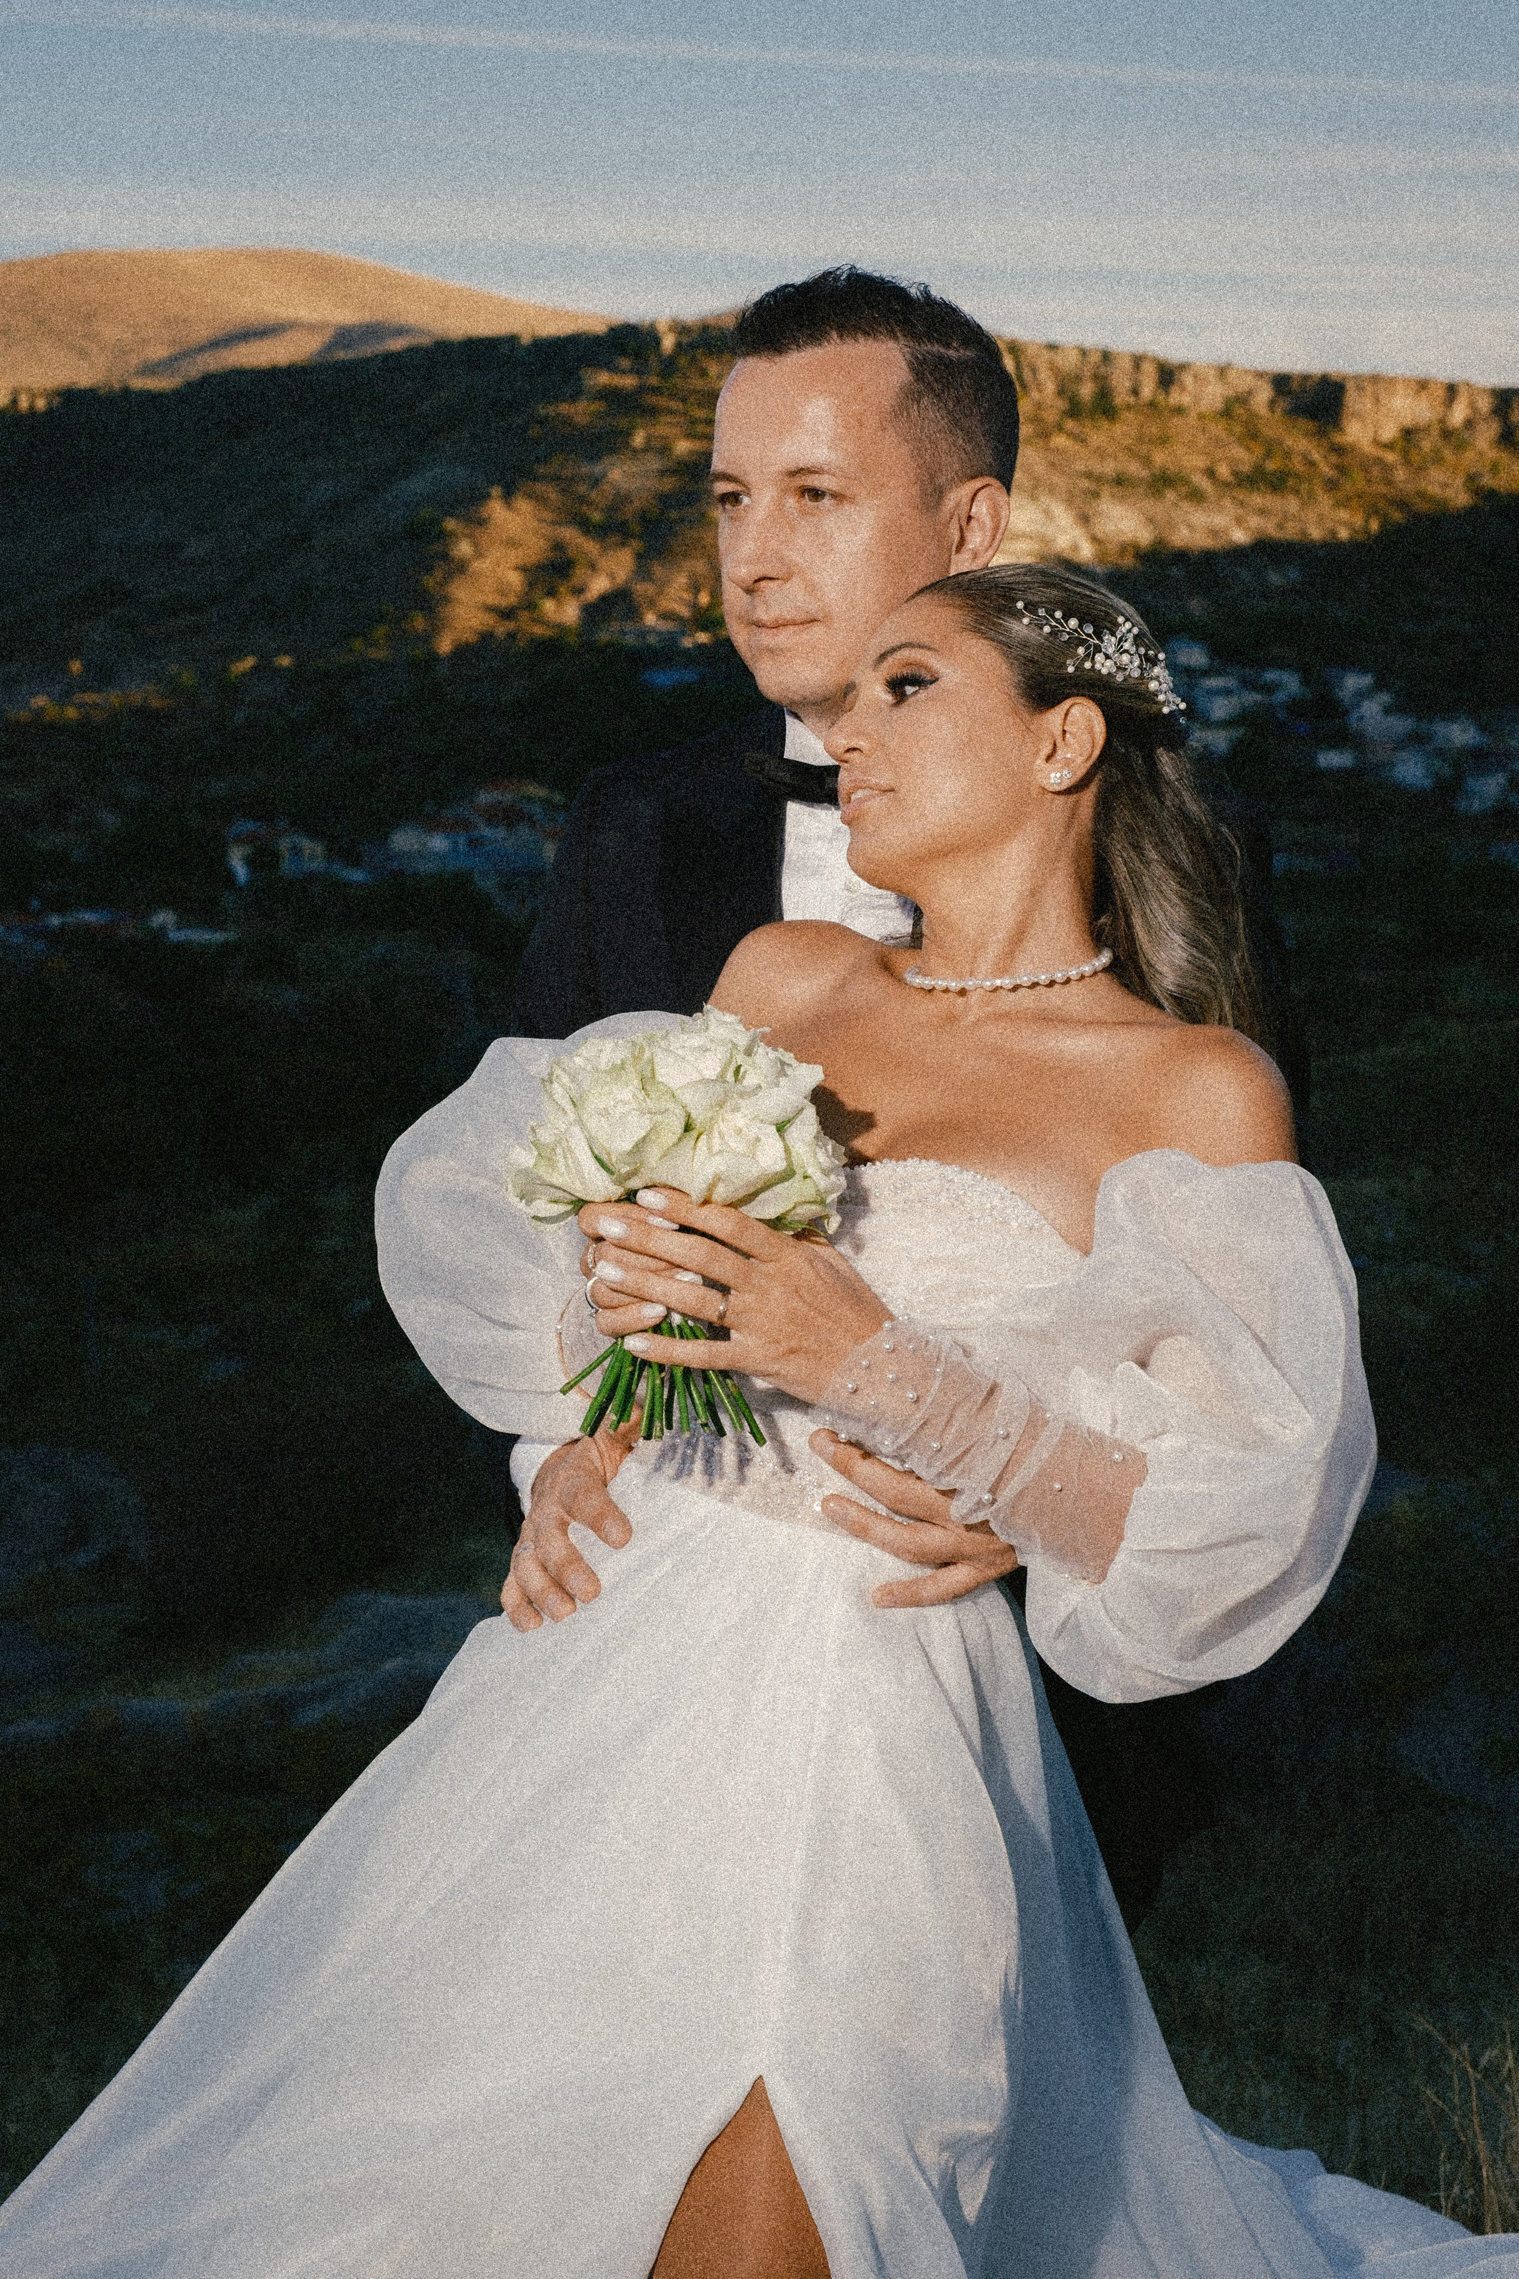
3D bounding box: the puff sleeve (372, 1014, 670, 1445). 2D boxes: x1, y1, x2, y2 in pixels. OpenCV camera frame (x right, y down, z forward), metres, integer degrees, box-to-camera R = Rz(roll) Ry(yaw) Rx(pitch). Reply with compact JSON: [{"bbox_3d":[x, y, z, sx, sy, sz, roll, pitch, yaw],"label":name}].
[{"bbox_3d":[-0.119,0.050,1.820,0.190,0.235,0.220,2,5,21],"label":"puff sleeve"}]

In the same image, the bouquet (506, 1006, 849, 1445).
[{"bbox_3d":[-0.042,0.044,1.710,0.175,0.225,0.175,5,12,6],"label":"bouquet"}]

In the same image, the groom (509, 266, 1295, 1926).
[{"bbox_3d":[0.070,0.385,2.030,0.550,1.780,0.450,2,5,22],"label":"groom"}]

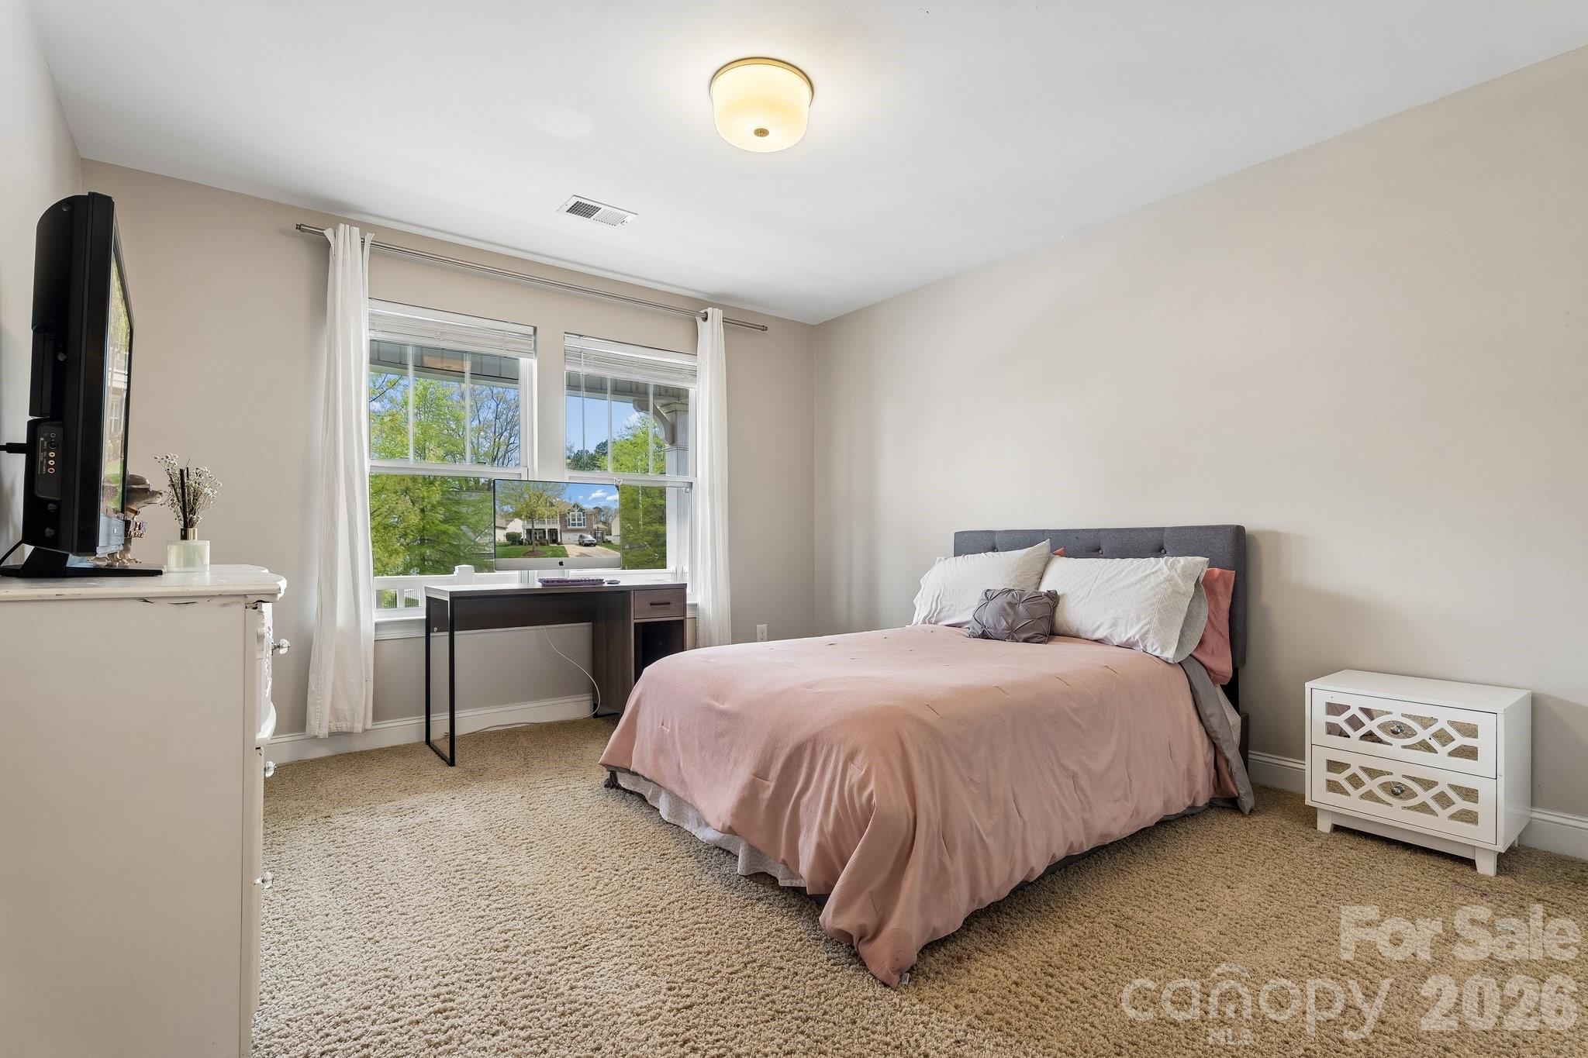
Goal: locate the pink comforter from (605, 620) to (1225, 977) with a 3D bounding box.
[{"bbox_3d":[0.427,0.732,2.682,1.730,0.570,1.660,0,0,-38],"label":"pink comforter"}]

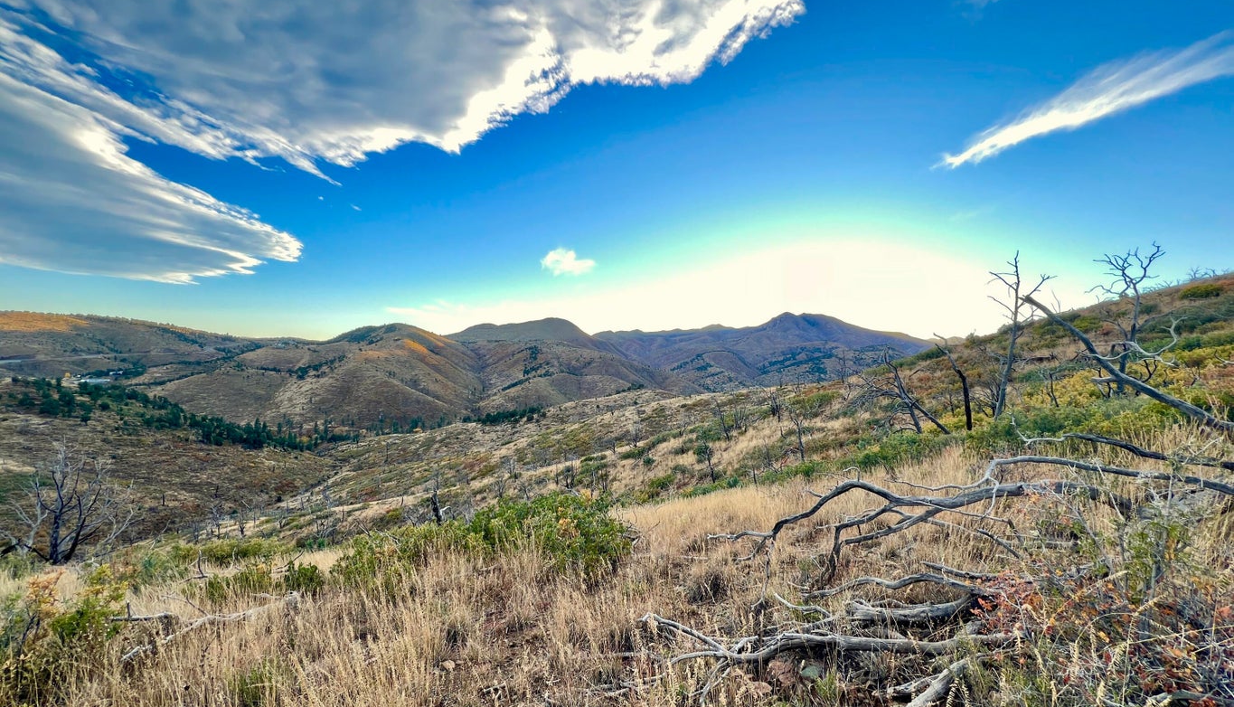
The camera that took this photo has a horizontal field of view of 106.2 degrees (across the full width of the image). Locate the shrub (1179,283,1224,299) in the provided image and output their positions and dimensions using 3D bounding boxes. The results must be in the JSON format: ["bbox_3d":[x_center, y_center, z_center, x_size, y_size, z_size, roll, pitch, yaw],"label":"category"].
[{"bbox_3d":[42.867,-4.598,34.000,1.900,1.200,2.100,0,0,-38],"label":"shrub"}]

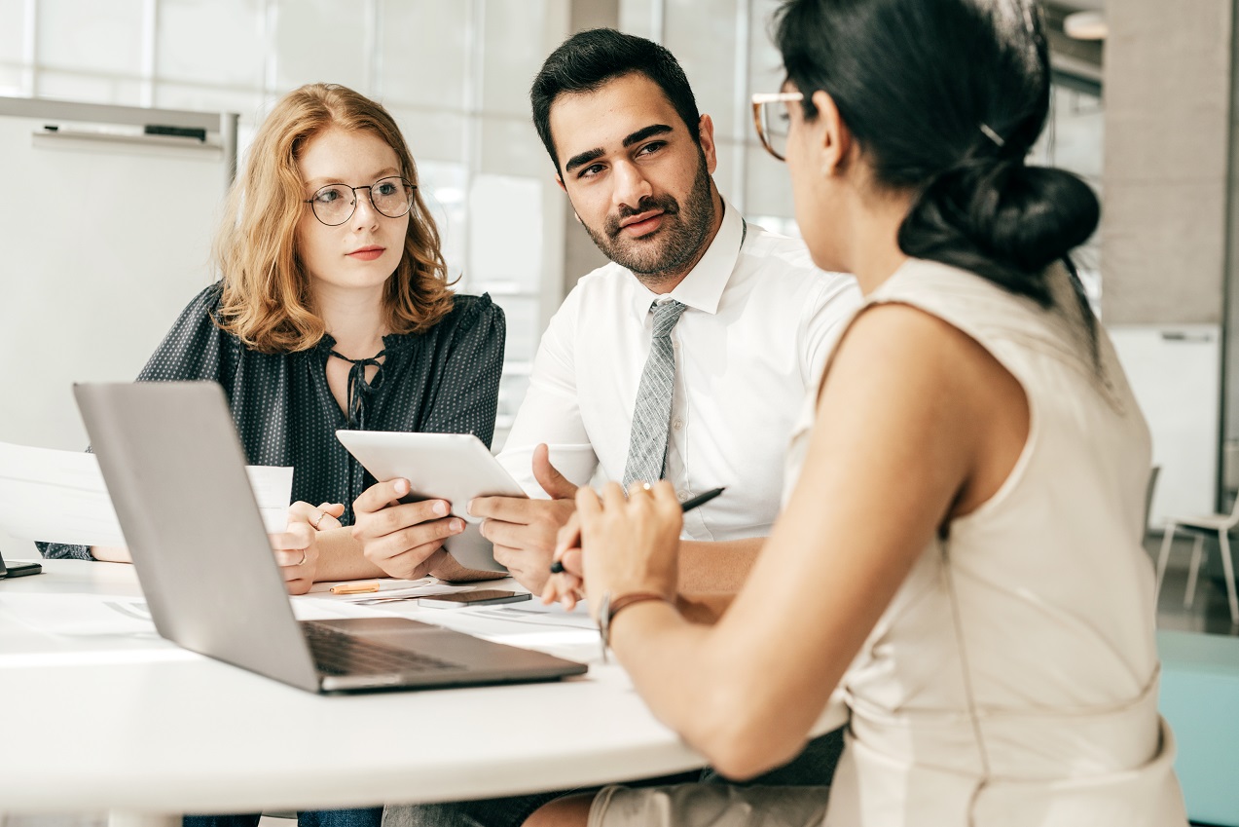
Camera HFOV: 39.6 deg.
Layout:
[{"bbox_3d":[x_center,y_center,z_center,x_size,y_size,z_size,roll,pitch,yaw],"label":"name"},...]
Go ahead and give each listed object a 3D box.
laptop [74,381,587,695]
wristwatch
[{"bbox_3d":[-0.224,0.083,1.290,0.287,0.205,0.304,2,0,-35],"label":"laptop"},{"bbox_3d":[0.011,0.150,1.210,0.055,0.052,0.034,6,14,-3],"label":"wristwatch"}]

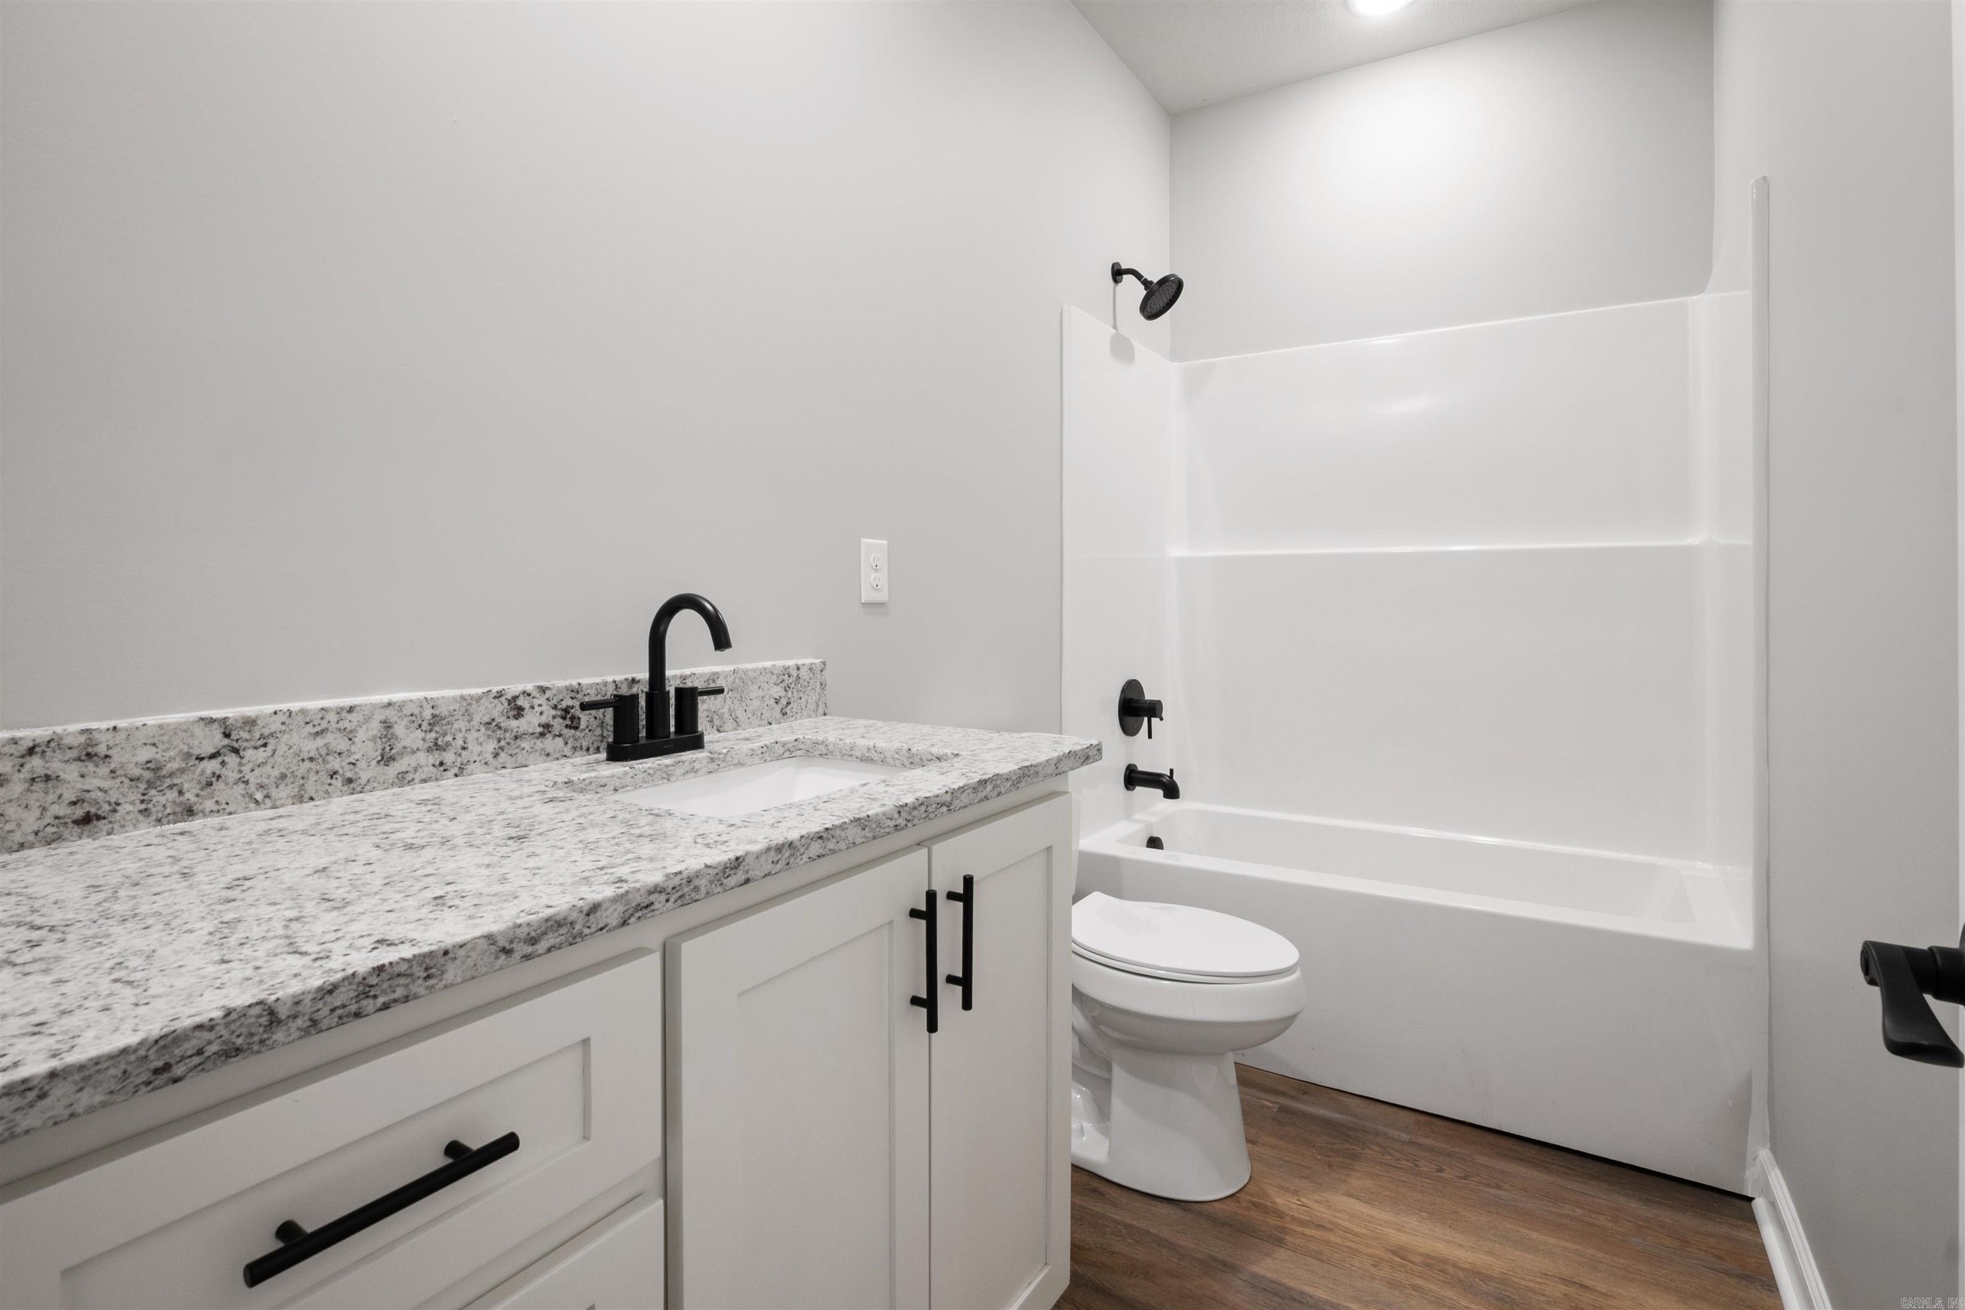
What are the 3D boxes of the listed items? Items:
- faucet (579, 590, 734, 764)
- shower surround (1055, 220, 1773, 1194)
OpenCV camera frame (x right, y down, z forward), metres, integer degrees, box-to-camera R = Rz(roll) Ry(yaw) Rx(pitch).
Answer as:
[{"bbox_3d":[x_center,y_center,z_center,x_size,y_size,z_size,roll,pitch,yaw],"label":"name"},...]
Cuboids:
[{"bbox_3d":[-0.404,0.028,1.203,0.175,0.222,0.242,2,3,31],"label":"faucet"},{"bbox_3d":[1.109,0.054,2.450,1.510,1.950,0.850,2,3,31],"label":"shower surround"}]

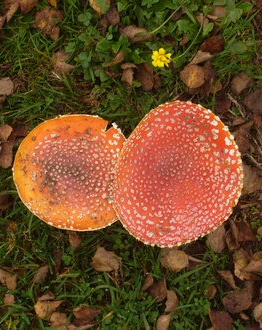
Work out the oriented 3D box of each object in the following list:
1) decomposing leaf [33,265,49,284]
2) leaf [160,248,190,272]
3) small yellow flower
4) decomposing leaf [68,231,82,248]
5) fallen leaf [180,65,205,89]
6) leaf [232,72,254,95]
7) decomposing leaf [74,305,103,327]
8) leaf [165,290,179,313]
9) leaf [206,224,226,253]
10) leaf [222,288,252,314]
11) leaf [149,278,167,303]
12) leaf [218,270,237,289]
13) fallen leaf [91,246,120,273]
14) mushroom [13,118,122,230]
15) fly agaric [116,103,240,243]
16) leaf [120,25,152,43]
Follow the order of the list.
[{"bbox_3d":[-0.106,0.129,1.574,0.014,0.010,0.024,32,84,4],"label":"decomposing leaf"},{"bbox_3d":[0.048,0.106,1.486,0.033,0.008,0.027,15,82,2],"label":"leaf"},{"bbox_3d":[0.036,-0.126,1.581,0.024,0.012,0.024,0,80,0],"label":"small yellow flower"},{"bbox_3d":[-0.066,0.087,1.566,0.015,0.010,0.024,-18,81,-3],"label":"decomposing leaf"},{"bbox_3d":[0.074,-0.106,1.597,0.029,0.009,0.030,14,81,2],"label":"fallen leaf"},{"bbox_3d":[0.133,-0.097,1.595,0.024,0.010,0.026,18,81,3],"label":"leaf"},{"bbox_3d":[-0.048,0.167,1.477,0.031,0.012,0.022,0,81,0],"label":"decomposing leaf"},{"bbox_3d":[0.049,0.160,1.561,0.016,0.012,0.026,0,80,0],"label":"leaf"},{"bbox_3d":[0.094,0.081,1.490,0.022,0.010,0.035,18,82,3],"label":"leaf"},{"bbox_3d":[0.123,0.159,1.555,0.035,0.010,0.028,-29,82,-4],"label":"leaf"},{"bbox_3d":[0.032,0.147,1.567,0.021,0.012,0.028,-10,81,-2],"label":"leaf"},{"bbox_3d":[0.115,0.135,1.574,0.013,0.010,0.028,-43,85,-5],"label":"leaf"},{"bbox_3d":[-0.029,0.111,1.569,0.034,0.012,0.028,29,82,5],"label":"fallen leaf"},{"bbox_3d":[-0.065,0.014,1.457,0.124,0.110,0.124,0,81,0],"label":"mushroom"},{"bbox_3d":[0.053,0.017,1.522,0.146,0.145,0.162,0,80,0],"label":"fly agaric"},{"bbox_3d":[0.006,-0.150,1.525,0.038,0.010,0.018,15,82,2],"label":"leaf"}]

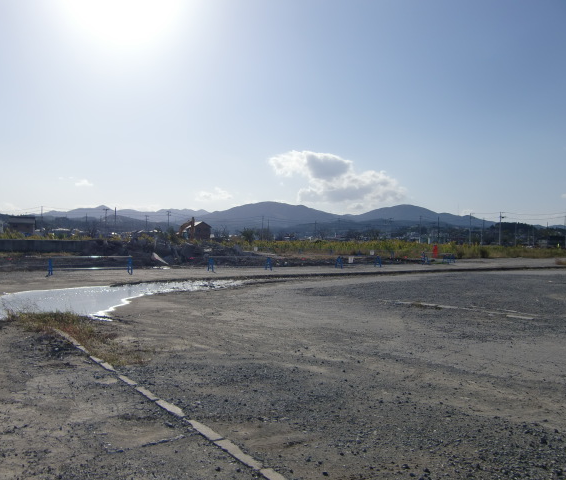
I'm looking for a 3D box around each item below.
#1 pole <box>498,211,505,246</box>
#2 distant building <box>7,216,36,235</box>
[{"bbox_3d":[61.115,-2.293,144.968,1.800,10.820,0.500,1,0,6],"label":"pole"},{"bbox_3d":[-65.717,-2.345,129.980,6.600,6.611,6.500,1,0,-23],"label":"distant building"}]

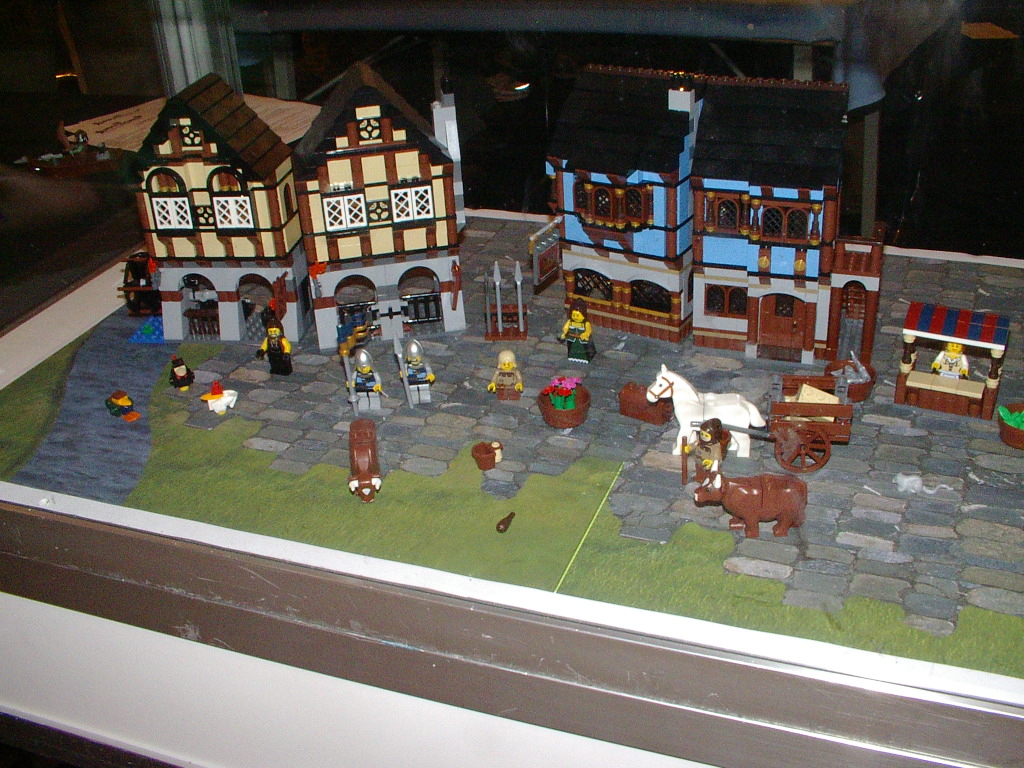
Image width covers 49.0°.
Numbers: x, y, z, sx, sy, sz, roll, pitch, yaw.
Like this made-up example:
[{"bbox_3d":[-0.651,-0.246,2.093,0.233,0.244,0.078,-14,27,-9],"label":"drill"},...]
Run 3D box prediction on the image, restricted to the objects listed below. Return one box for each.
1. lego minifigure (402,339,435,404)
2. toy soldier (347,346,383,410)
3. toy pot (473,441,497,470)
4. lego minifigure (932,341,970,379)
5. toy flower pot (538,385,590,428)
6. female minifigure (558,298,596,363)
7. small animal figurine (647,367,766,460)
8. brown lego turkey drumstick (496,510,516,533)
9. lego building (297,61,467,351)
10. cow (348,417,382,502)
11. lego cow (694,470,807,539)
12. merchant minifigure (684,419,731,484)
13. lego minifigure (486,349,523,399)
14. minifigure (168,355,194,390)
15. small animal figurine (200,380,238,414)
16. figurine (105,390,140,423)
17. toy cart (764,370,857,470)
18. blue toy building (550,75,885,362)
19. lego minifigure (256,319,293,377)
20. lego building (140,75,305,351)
[{"bbox_3d":[-0.066,-0.008,0.788,0.025,0.045,0.017,-4,30,-1],"label":"lego minifigure"},{"bbox_3d":[-0.101,-0.003,0.783,0.025,0.045,0.017,-3,30,1],"label":"toy soldier"},{"bbox_3d":[-0.017,0.045,0.700,0.015,0.013,0.015,-3,29,2],"label":"toy pot"},{"bbox_3d":[0.298,-0.013,0.763,0.025,0.042,0.016,10,33,22],"label":"lego minifigure"},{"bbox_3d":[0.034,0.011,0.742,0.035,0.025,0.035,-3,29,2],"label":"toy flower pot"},{"bbox_3d":[0.050,-0.040,0.831,0.024,0.046,0.019,13,34,25],"label":"female minifigure"},{"bbox_3d":[0.122,0.017,0.711,0.074,0.060,0.018,1,30,8],"label":"small animal figurine"},{"bbox_3d":[-0.003,0.078,0.645,0.007,0.007,0.021,9,31,21],"label":"brown lego turkey drumstick"},{"bbox_3d":[-0.097,-0.135,0.839,0.121,0.200,0.072,-8,30,-7],"label":"lego building"},{"bbox_3d":[-0.088,0.051,0.674,0.019,0.037,0.062,-7,30,-5],"label":"cow"},{"bbox_3d":[0.136,0.067,0.643,0.065,0.041,0.019,-3,30,1],"label":"lego cow"},{"bbox_3d":[0.116,0.038,0.664,0.031,0.043,0.024,-24,35,-32],"label":"merchant minifigure"},{"bbox_3d":[-0.003,-0.006,0.766,0.025,0.035,0.014,-1,30,6],"label":"lego minifigure"},{"bbox_3d":[-0.240,-0.009,0.814,0.018,0.025,0.015,-12,30,-13],"label":"minifigure"},{"bbox_3d":[-0.209,0.009,0.794,0.027,0.025,0.015,-10,31,-11],"label":"small animal figurine"},{"bbox_3d":[-0.280,0.011,0.802,0.018,0.019,0.024,-26,37,-34],"label":"figurine"},{"bbox_3d":[0.180,0.023,0.681,0.049,0.046,0.044,2,30,10],"label":"toy cart"},{"bbox_3d":[0.148,-0.123,0.817,0.239,0.192,0.080,9,32,21],"label":"blue toy building"},{"bbox_3d":[-0.172,-0.028,0.819,0.025,0.043,0.015,6,31,17],"label":"lego minifigure"},{"bbox_3d":[-0.219,-0.128,0.858,0.117,0.198,0.078,1,30,8],"label":"lego building"}]

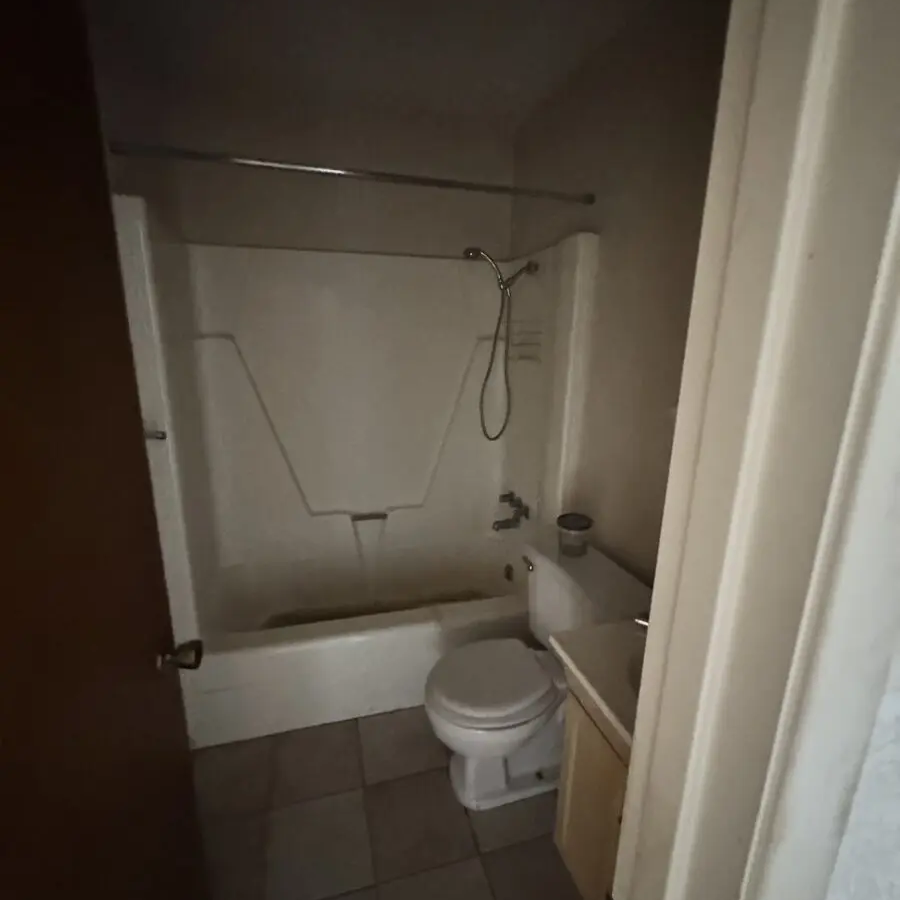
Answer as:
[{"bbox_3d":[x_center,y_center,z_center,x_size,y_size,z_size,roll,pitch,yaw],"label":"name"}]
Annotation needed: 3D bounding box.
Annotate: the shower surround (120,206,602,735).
[{"bbox_3d":[-0.323,0.071,2.159,1.524,1.877,0.818,-3,14,-16],"label":"shower surround"}]

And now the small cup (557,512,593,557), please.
[{"bbox_3d":[0.459,0.322,1.781,0.122,0.120,0.122,1,14,0],"label":"small cup"}]

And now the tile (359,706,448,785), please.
[{"bbox_3d":[-0.188,1.120,1.857,0.303,0.010,0.308,-3,14,-16],"label":"tile"}]

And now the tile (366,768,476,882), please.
[{"bbox_3d":[-0.102,1.194,1.565,0.303,0.010,0.308,-3,14,-16],"label":"tile"}]

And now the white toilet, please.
[{"bbox_3d":[0.259,0.785,1.680,0.715,0.737,0.480,-3,14,-16],"label":"white toilet"}]

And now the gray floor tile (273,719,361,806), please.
[{"bbox_3d":[-0.482,1.137,1.774,0.301,0.010,0.308,-3,14,-16],"label":"gray floor tile"}]

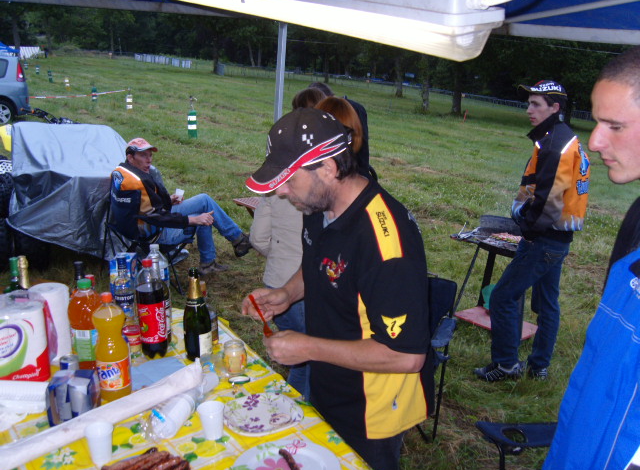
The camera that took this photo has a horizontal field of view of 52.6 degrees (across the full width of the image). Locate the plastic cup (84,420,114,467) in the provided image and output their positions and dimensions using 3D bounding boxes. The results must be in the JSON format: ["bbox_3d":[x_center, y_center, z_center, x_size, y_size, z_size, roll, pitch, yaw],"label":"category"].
[{"bbox_3d":[-0.508,0.483,1.488,0.067,0.098,0.067,-1,12,0],"label":"plastic cup"}]

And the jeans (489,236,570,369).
[{"bbox_3d":[1.225,0.416,3.830,0.460,0.860,0.380,1,12,12],"label":"jeans"}]

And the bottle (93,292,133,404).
[{"bbox_3d":[-0.577,0.308,1.800,0.092,0.315,0.092,-3,12,-9],"label":"bottle"}]

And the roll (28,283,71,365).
[{"bbox_3d":[-0.842,0.281,2.045,0.114,0.230,0.114,-3,18,-14],"label":"roll"}]

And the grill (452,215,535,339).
[{"bbox_3d":[1.200,0.315,4.500,0.430,0.790,0.600,-8,14,-30],"label":"grill"}]

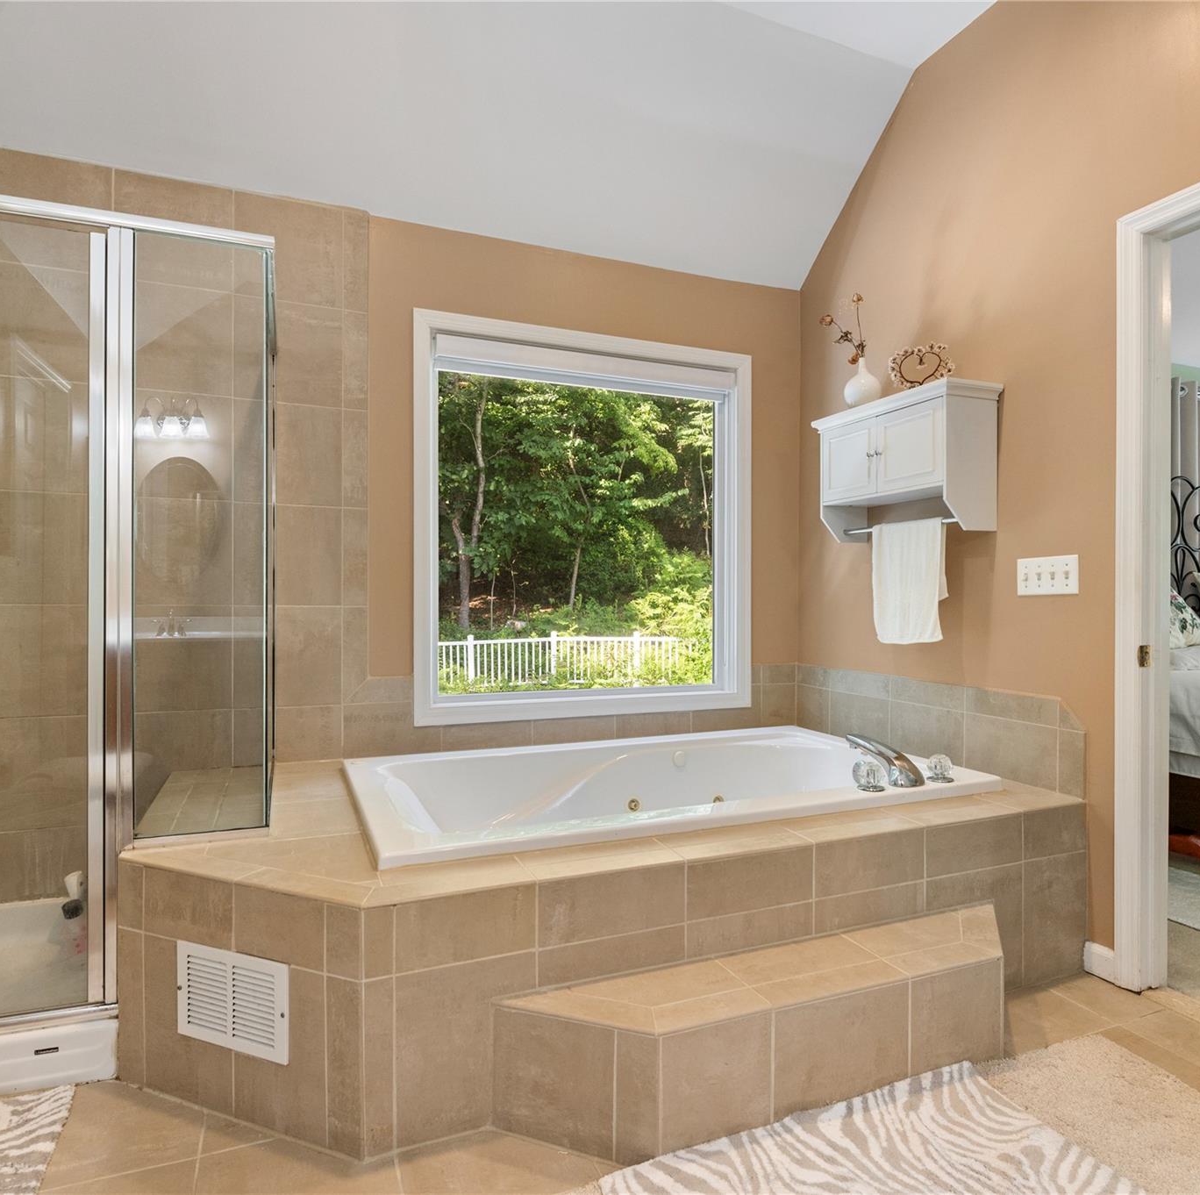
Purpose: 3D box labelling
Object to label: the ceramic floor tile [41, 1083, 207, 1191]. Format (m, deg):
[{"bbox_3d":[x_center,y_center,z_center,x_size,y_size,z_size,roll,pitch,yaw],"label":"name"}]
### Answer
[{"bbox_3d":[-0.964,1.044,1.475,0.338,0.012,0.326,0,0,-22],"label":"ceramic floor tile"}]

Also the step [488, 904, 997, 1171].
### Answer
[{"bbox_3d":[0.453,0.924,1.615,1.344,0.247,0.239,0,0,-22],"label":"step"}]

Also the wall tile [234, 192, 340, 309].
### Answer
[{"bbox_3d":[-1.062,-1.182,2.558,0.342,0.345,0.012,0,0,-22],"label":"wall tile"}]

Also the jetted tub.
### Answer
[{"bbox_3d":[0.185,0.783,2.457,1.880,0.458,1.113,0,0,-22],"label":"jetted tub"}]

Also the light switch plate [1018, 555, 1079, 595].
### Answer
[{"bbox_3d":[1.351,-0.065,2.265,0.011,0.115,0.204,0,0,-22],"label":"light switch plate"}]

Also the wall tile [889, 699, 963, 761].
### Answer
[{"bbox_3d":[1.163,0.477,2.668,0.012,0.181,0.332,0,0,-22],"label":"wall tile"}]

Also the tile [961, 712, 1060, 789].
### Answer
[{"bbox_3d":[1.302,0.491,2.384,0.011,0.198,0.341,0,0,-22],"label":"tile"}]

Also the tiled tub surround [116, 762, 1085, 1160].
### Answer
[{"bbox_3d":[0.035,0.832,2.233,2.476,0.494,1.537,0,0,-22],"label":"tiled tub surround"}]

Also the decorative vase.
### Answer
[{"bbox_3d":[0.988,-0.789,2.808,0.131,0.216,0.131,0,0,-22],"label":"decorative vase"}]

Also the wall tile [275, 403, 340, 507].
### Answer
[{"bbox_3d":[-1.083,-0.502,2.614,0.347,0.350,0.011,0,0,-22],"label":"wall tile"}]

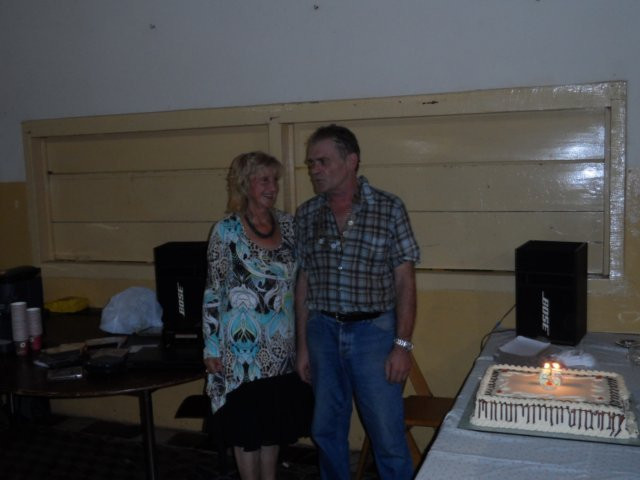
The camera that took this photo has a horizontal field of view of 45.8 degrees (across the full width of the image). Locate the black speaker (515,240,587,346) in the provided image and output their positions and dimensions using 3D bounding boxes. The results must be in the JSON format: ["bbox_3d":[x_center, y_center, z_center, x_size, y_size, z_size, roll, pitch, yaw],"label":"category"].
[{"bbox_3d":[1.055,0.236,3.448,0.261,0.415,0.230,2,8,31],"label":"black speaker"}]

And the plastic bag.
[{"bbox_3d":[-1.006,0.366,4.046,0.330,0.220,0.270,-4,7,-11],"label":"plastic bag"}]

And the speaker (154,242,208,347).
[{"bbox_3d":[-0.741,0.236,4.226,0.261,0.415,0.230,-1,7,7],"label":"speaker"}]

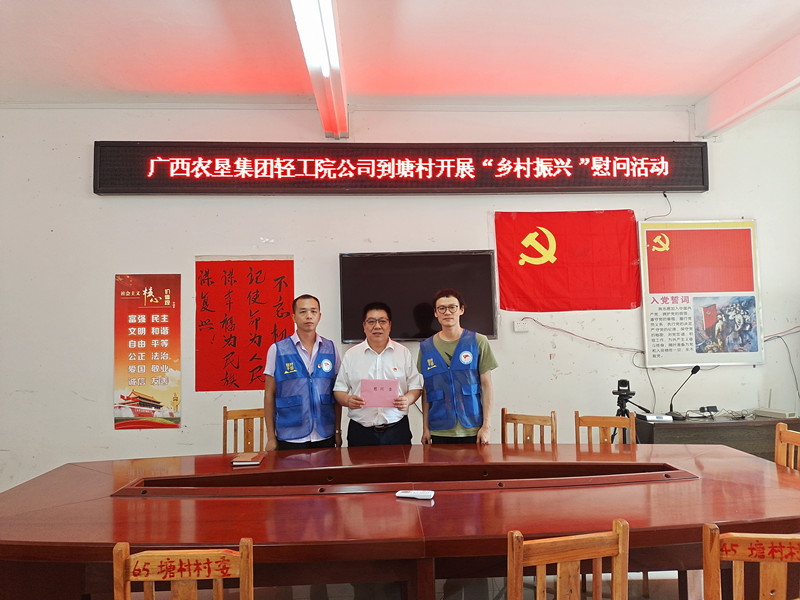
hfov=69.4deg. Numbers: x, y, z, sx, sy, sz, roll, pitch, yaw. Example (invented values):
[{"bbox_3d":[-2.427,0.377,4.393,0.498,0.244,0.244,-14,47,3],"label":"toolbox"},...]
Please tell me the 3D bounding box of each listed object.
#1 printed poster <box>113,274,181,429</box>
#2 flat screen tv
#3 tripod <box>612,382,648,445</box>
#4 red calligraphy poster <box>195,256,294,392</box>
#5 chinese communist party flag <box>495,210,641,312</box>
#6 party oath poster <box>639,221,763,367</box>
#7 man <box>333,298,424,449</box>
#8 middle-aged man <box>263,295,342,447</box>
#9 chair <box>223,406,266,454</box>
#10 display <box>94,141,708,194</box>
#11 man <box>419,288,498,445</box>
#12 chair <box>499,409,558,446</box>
[{"bbox_3d":[-1.960,0.399,4.505,0.502,1.195,0.012,-1,-3,-3],"label":"printed poster"},{"bbox_3d":[0.149,-0.022,4.577,1.235,0.710,0.070,-1,-3,-3],"label":"flat screen tv"},{"bbox_3d":[1.627,1.117,4.169,0.550,1.070,0.520,-1,-3,-3],"label":"tripod"},{"bbox_3d":[-1.197,0.185,4.471,0.756,1.044,0.010,-1,-2,-4],"label":"red calligraphy poster"},{"bbox_3d":[1.355,-0.315,4.645,1.154,0.805,0.030,-1,-2,-4],"label":"chinese communist party flag"},{"bbox_3d":[2.454,-0.052,4.697,0.994,1.187,0.034,-1,-2,-4],"label":"party oath poster"},{"bbox_3d":[-0.134,0.826,3.591,0.570,1.650,0.420,-1,-3,-2],"label":"man"},{"bbox_3d":[-0.620,0.811,3.636,0.500,1.700,0.310,0,-3,-17],"label":"middle-aged man"},{"bbox_3d":[-1.006,1.237,3.940,0.394,0.926,0.473,0,-2,-19],"label":"chair"},{"bbox_3d":[0.077,-1.054,4.640,4.880,0.400,0.100,-1,-3,-3],"label":"display"},{"bbox_3d":[0.377,0.801,3.758,0.522,1.738,0.315,-1,-2,7],"label":"man"},{"bbox_3d":[0.762,1.193,3.556,0.394,0.926,0.473,-2,-2,26],"label":"chair"}]

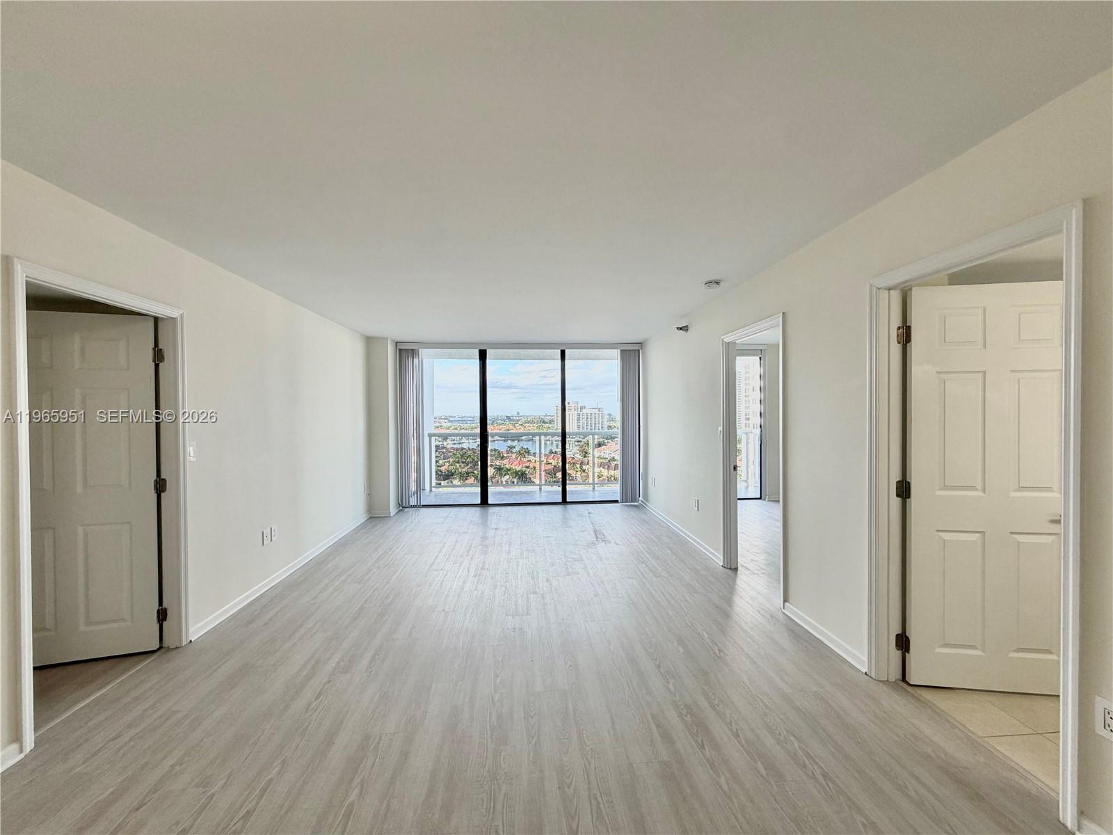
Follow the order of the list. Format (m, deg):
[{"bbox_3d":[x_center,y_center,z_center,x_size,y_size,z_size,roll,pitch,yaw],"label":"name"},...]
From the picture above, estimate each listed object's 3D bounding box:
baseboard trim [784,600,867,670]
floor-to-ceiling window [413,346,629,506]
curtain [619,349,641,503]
[{"bbox_3d":[1.628,1.331,2.779,0.018,0.077,0.755,-1,1,-4],"label":"baseboard trim"},{"bbox_3d":[-0.507,0.134,6.863,3.400,2.390,0.100,-1,1,-4],"label":"floor-to-ceiling window"},{"bbox_3d":[1.113,0.136,6.870,0.300,2.330,0.100,-1,1,-4],"label":"curtain"}]

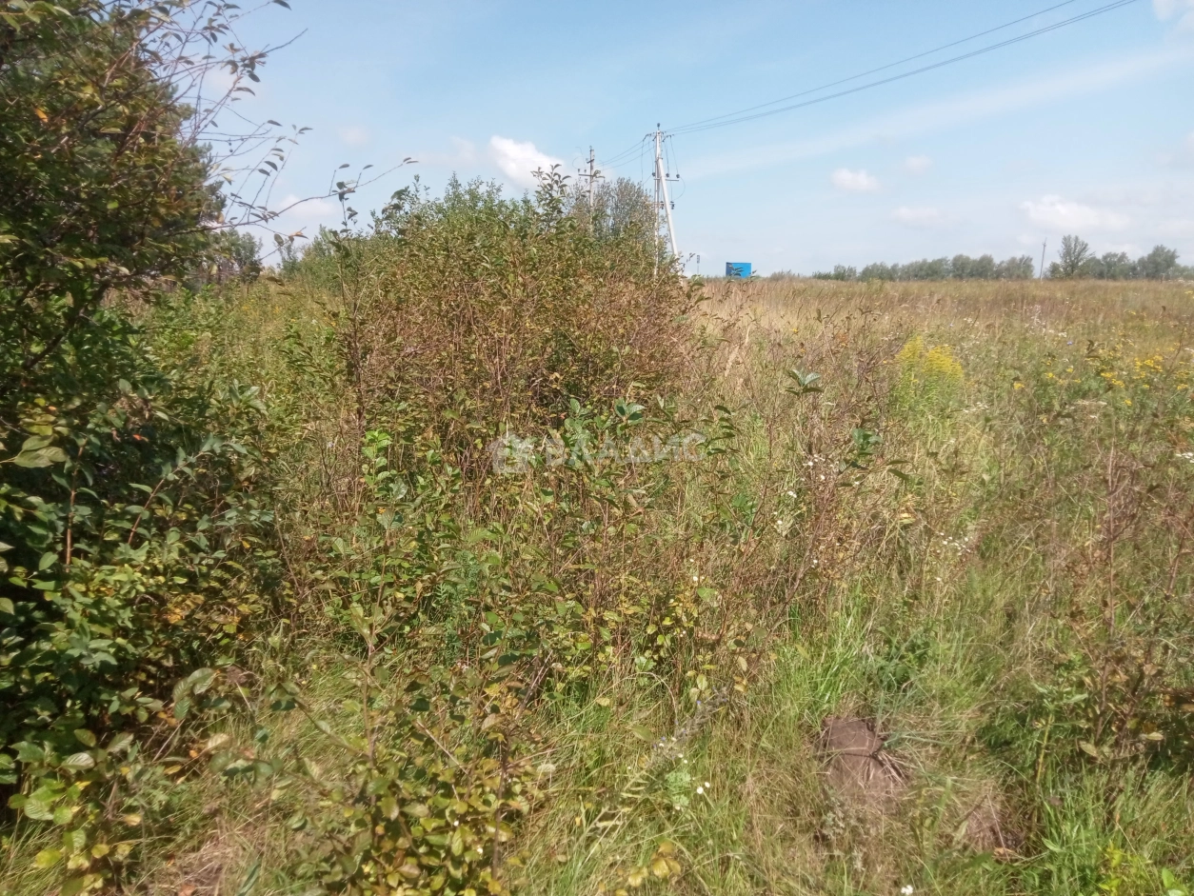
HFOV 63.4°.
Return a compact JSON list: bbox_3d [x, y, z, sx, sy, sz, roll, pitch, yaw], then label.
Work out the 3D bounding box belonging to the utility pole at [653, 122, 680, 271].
[{"bbox_3d":[3.314,-10.696,45.021,1.500,8.700,2.200,-5,12,-29],"label":"utility pole"}]

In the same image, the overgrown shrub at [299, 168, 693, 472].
[{"bbox_3d":[-0.620,-0.567,6.194,2.350,2.100,2.100,0,10,0],"label":"overgrown shrub"}]

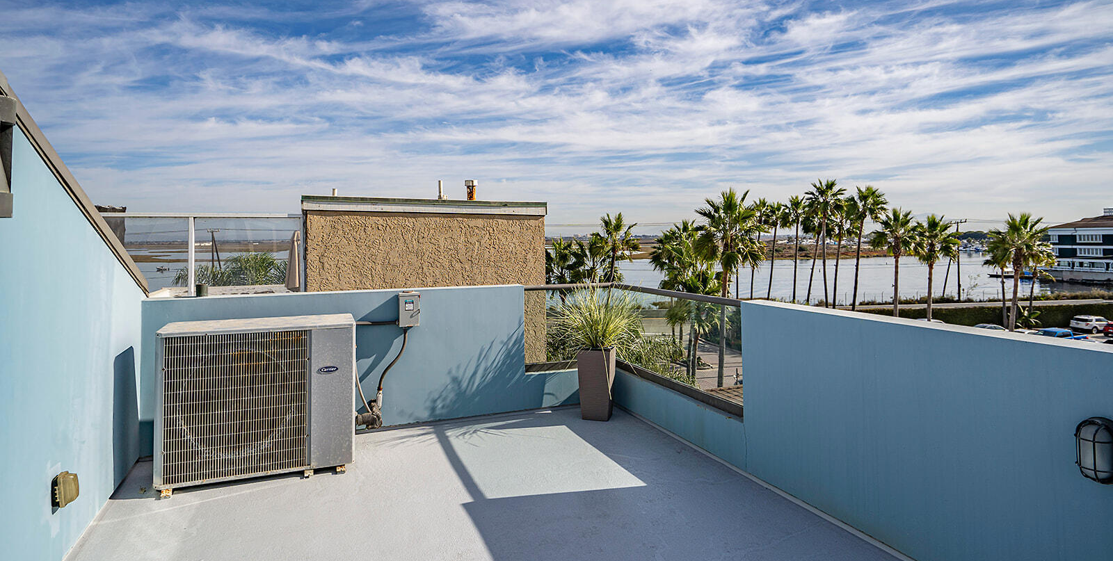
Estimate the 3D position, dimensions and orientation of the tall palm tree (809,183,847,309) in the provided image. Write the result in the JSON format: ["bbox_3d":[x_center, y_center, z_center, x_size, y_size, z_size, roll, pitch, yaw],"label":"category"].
[{"bbox_3d":[31.118,-3.222,63.925,4.100,16.654,4.100,2,4,26],"label":"tall palm tree"}]

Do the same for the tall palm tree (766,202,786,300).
[{"bbox_3d":[28.678,-2.866,72.966,3.000,14.787,3.000,1,4,21],"label":"tall palm tree"}]

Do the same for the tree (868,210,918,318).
[{"bbox_3d":[30.409,-0.248,50.087,4.200,12.488,4.200,2,4,31],"label":"tree"}]

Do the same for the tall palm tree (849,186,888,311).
[{"bbox_3d":[32.514,-2.348,58.494,3.500,14.991,3.500,2,4,29],"label":"tall palm tree"}]

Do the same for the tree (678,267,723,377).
[{"bbox_3d":[9.905,2.923,38.766,3.100,7.607,3.100,1,4,14],"label":"tree"}]

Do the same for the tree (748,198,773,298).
[{"bbox_3d":[27.504,-3.523,75.498,3.200,15.122,3.200,1,4,20],"label":"tree"}]

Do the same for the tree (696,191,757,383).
[{"bbox_3d":[10.767,0.529,35.607,3.700,12.790,3.700,1,4,17],"label":"tree"}]

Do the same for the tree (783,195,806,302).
[{"bbox_3d":[30.861,-3.206,71.942,3.300,15.597,3.300,2,4,23],"label":"tree"}]

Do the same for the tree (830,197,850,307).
[{"bbox_3d":[33.285,-2.461,65.471,3.200,14.293,3.200,2,4,27],"label":"tree"}]

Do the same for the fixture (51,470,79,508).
[{"bbox_3d":[-2.266,0.964,2.572,0.065,0.135,0.120,-2,4,-25],"label":"fixture"}]

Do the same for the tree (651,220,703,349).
[{"bbox_3d":[9.692,0.808,44.142,4.000,11.142,4.000,1,4,12],"label":"tree"}]

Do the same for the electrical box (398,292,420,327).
[{"bbox_3d":[-1.177,0.234,4.432,0.155,0.262,0.100,-2,4,-24],"label":"electrical box"}]

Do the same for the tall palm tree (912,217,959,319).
[{"bbox_3d":[34.804,-0.205,51.383,3.900,11.640,3.900,2,5,34],"label":"tall palm tree"}]

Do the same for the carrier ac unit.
[{"bbox_3d":[-1.670,0.663,3.187,0.957,0.845,0.372,-1,4,-22],"label":"carrier ac unit"}]

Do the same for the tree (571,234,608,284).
[{"bbox_3d":[2.912,1.131,47.169,3.400,10.110,3.400,0,4,4],"label":"tree"}]

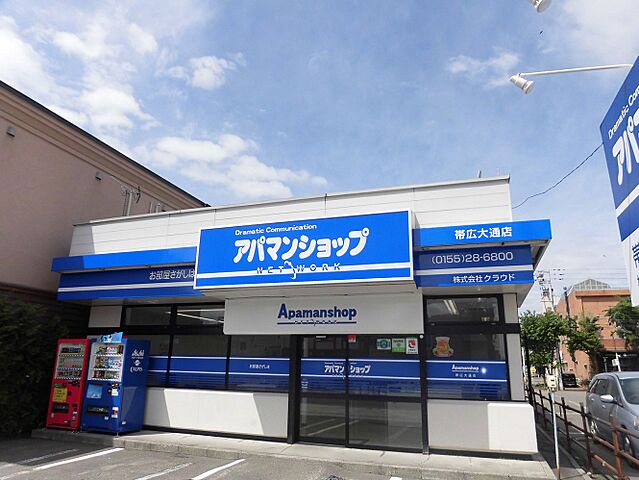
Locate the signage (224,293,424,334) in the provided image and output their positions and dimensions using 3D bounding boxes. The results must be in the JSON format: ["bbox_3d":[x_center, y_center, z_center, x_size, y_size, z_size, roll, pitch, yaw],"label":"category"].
[{"bbox_3d":[-0.040,1.430,8.407,3.940,0.710,0.140,-4,-16,18],"label":"signage"}]

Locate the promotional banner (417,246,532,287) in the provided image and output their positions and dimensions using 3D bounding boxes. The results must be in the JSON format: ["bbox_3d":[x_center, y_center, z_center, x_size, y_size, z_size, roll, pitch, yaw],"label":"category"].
[{"bbox_3d":[2.456,0.433,7.146,1.800,0.625,0.100,-4,-17,19],"label":"promotional banner"}]

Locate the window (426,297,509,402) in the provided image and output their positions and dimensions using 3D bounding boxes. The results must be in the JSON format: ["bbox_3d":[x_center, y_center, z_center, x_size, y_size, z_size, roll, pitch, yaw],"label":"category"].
[{"bbox_3d":[2.492,1.830,7.575,1.332,1.705,0.100,-4,-17,19],"label":"window"}]

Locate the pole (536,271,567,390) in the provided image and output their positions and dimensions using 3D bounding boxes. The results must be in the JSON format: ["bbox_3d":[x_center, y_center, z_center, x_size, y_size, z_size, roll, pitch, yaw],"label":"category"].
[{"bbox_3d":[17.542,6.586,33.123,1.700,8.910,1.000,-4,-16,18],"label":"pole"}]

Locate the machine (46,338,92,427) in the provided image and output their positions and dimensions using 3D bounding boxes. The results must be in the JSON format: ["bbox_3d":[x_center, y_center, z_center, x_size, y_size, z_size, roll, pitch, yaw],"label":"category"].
[{"bbox_3d":[-5.196,3.120,9.648,0.892,1.830,0.700,-4,-17,19],"label":"machine"}]

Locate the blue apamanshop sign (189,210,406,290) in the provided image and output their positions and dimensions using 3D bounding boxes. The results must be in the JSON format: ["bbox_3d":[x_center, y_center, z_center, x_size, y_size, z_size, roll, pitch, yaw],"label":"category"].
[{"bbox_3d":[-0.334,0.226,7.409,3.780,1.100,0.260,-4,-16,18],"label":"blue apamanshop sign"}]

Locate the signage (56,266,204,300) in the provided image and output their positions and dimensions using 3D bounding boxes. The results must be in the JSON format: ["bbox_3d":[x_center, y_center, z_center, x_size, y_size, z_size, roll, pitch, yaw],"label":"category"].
[{"bbox_3d":[-3.906,0.904,9.160,3.680,0.600,0.120,-4,-16,18],"label":"signage"}]

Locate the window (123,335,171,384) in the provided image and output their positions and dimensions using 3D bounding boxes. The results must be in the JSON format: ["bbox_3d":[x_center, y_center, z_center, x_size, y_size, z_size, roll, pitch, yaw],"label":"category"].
[{"bbox_3d":[-3.804,2.611,9.643,1.291,1.090,0.100,-4,-17,19],"label":"window"}]

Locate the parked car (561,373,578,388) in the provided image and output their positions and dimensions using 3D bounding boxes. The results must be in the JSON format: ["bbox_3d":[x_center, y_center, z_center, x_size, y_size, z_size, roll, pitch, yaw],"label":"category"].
[{"bbox_3d":[27.696,15.598,49.111,1.500,1.520,3.600,-4,-17,19],"label":"parked car"}]

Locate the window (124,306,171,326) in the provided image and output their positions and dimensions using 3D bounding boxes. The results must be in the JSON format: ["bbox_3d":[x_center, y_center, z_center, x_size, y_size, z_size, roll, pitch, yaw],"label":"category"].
[{"bbox_3d":[-3.804,1.693,9.847,1.290,0.460,0.100,-4,-16,18],"label":"window"}]

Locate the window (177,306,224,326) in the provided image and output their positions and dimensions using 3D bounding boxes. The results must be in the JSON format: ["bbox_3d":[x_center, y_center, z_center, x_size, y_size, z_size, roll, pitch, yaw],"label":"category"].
[{"bbox_3d":[-2.493,1.601,9.411,1.260,0.450,0.100,-4,-16,18],"label":"window"}]

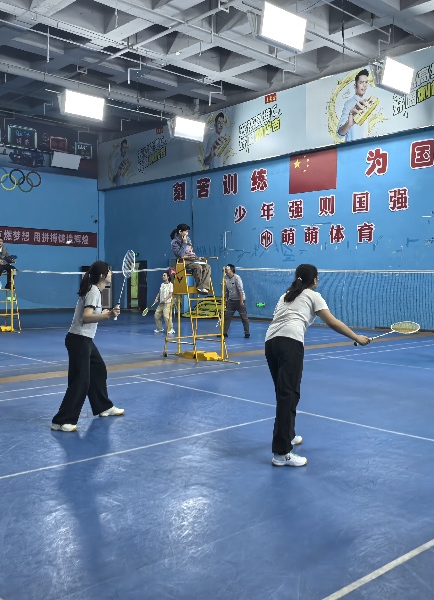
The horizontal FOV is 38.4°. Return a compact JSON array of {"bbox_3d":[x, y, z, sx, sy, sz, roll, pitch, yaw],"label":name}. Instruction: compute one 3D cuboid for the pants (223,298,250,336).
[{"bbox_3d":[0.466,0.419,14.926,0.420,0.880,0.520,-1,3,-42],"label":"pants"}]

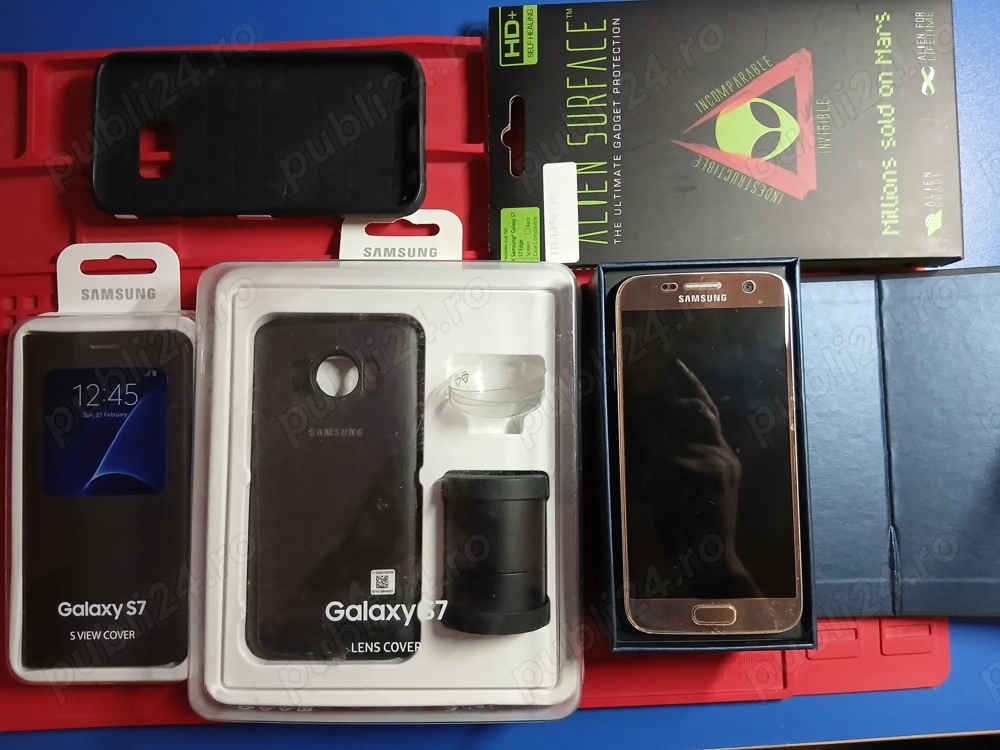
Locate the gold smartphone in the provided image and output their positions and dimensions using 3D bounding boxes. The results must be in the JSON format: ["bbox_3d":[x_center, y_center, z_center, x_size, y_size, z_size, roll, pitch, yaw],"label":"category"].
[{"bbox_3d":[0.083,0.030,0.299,0.070,0.008,0.143,-1,87,1],"label":"gold smartphone"}]

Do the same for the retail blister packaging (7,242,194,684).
[{"bbox_3d":[-0.170,0.035,0.331,0.081,0.019,0.192,0,88,1],"label":"retail blister packaging"}]

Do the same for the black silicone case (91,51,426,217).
[{"bbox_3d":[-0.108,-0.108,0.342,0.150,0.011,0.075,0,87,1],"label":"black silicone case"}]

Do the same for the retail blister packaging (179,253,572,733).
[{"bbox_3d":[-0.045,0.045,0.317,0.153,0.045,0.180,0,87,1],"label":"retail blister packaging"}]

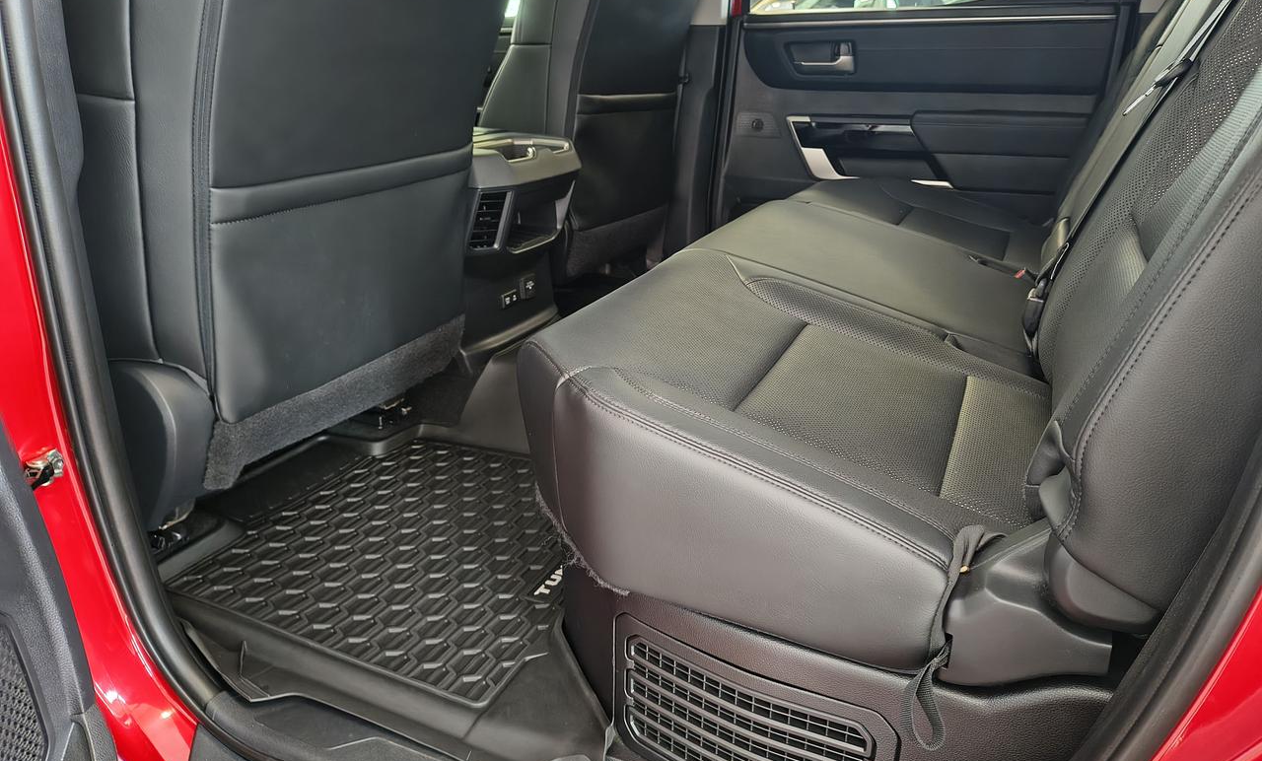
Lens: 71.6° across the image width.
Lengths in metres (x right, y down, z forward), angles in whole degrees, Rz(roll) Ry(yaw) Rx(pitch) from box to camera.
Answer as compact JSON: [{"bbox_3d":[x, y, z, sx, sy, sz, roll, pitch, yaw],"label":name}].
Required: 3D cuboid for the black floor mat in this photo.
[{"bbox_3d":[-0.274,0.217,1.253,0.546,0.032,0.565,10,22,25],"label":"black floor mat"}]

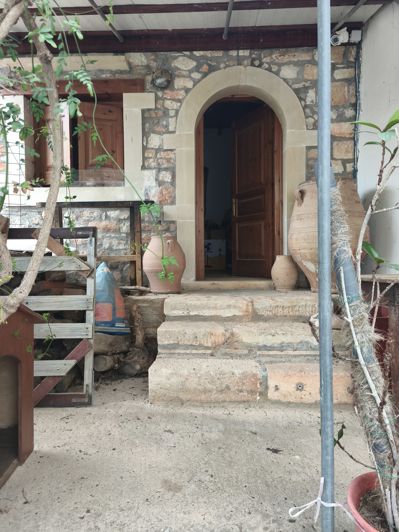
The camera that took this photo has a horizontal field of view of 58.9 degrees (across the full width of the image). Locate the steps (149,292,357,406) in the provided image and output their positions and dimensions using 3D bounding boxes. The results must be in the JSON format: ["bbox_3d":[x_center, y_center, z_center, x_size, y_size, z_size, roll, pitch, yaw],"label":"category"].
[{"bbox_3d":[0.414,0.673,3.316,1.574,0.766,1.157,0,2,2],"label":"steps"}]

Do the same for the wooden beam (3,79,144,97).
[{"bbox_3d":[-1.437,-2.034,4.096,1.632,0.152,0.130,0,2,2],"label":"wooden beam"}]

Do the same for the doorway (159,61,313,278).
[{"bbox_3d":[0.460,-1.037,4.127,1.732,2.411,0.250,0,2,2],"label":"doorway"}]

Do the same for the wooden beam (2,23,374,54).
[{"bbox_3d":[-0.183,-2.536,3.947,3.953,0.184,0.100,0,2,2],"label":"wooden beam"}]

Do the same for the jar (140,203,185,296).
[{"bbox_3d":[-0.370,-0.021,3.758,0.430,0.596,0.430,0,2,2],"label":"jar"}]

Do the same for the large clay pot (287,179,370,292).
[{"bbox_3d":[1.312,-0.303,3.568,0.780,1.113,0.780,0,2,2],"label":"large clay pot"}]

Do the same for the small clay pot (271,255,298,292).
[{"bbox_3d":[0.918,0.076,3.801,0.280,0.377,0.280,0,2,2],"label":"small clay pot"}]

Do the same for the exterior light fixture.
[{"bbox_3d":[-0.417,-2.083,3.948,0.235,0.219,0.140,0,2,2],"label":"exterior light fixture"}]

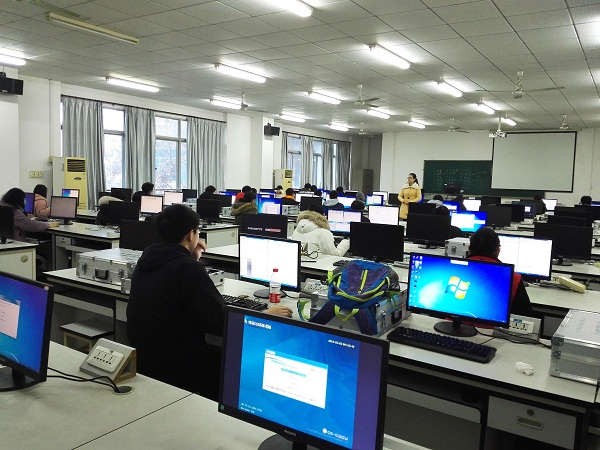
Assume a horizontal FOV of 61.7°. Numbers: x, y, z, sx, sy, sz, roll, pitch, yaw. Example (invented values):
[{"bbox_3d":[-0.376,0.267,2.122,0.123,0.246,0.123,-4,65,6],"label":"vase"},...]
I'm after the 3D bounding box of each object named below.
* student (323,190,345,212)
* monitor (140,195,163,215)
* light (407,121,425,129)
[{"bbox_3d":[0.756,-0.110,10.715,0.496,1.240,0.675,5,6,33],"label":"student"},{"bbox_3d":[-2.448,-0.305,8.376,0.506,0.361,0.198,5,6,28],"label":"monitor"},{"bbox_3d":[3.548,-3.072,15.435,0.125,0.095,1.250,6,7,33],"label":"light"}]

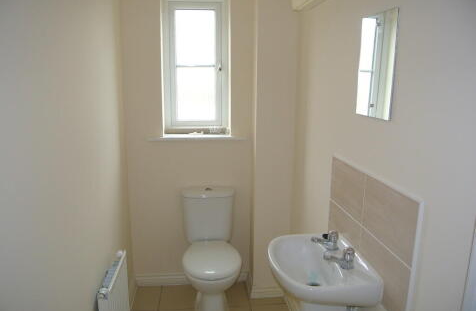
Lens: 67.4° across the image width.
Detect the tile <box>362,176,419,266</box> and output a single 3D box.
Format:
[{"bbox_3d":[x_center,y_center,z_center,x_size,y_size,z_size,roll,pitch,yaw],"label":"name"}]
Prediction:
[{"bbox_3d":[0.543,0.222,1.295,0.010,0.221,0.349,-1,12,-7],"label":"tile"}]

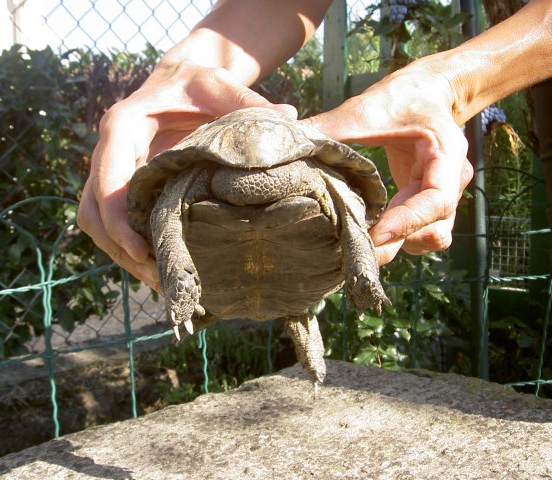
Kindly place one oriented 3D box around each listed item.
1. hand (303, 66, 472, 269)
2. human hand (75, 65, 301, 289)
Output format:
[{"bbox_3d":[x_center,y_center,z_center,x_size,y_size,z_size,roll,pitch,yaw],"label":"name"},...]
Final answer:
[{"bbox_3d":[0.075,-0.053,0.485,0.105,0.118,0.100,3,13,12],"label":"hand"},{"bbox_3d":[-0.058,-0.044,0.470,0.128,0.135,0.105,-3,13,-12],"label":"human hand"}]

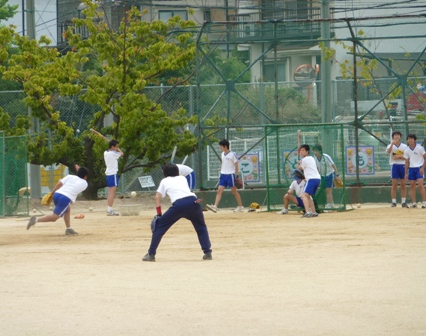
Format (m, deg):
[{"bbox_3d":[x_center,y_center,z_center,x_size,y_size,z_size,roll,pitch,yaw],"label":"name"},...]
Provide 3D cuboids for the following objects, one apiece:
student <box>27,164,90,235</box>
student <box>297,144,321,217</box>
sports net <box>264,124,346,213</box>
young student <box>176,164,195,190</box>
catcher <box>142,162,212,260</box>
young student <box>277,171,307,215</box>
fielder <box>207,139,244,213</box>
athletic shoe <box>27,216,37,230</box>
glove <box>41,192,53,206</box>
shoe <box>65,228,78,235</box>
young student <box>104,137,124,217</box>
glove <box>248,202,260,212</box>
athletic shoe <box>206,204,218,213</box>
[{"bbox_3d":[-2.759,0.563,52.000,0.620,1.250,1.080,-1,1,40],"label":"student"},{"bbox_3d":[2.022,0.277,61.000,0.440,1.530,0.430,-1,1,35],"label":"student"},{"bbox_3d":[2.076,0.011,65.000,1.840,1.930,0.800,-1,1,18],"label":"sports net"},{"bbox_3d":[-0.730,0.472,62.500,0.780,1.100,0.500,-1,1,-12],"label":"young student"},{"bbox_3d":[-0.504,0.614,40.200,0.940,1.350,0.680,-1,1,-14],"label":"catcher"},{"bbox_3d":[1.754,0.524,62.300,0.720,0.950,0.750,-1,1,27],"label":"young student"},{"bbox_3d":[0.277,0.179,64.500,0.720,1.620,0.500,-2,1,-41],"label":"fielder"},{"bbox_3d":[-3.185,0.974,51.300,0.120,0.270,0.100,24,0,-32],"label":"athletic shoe"},{"bbox_3d":[-2.931,0.557,51.500,0.150,0.270,0.200,37,-7,32],"label":"glove"},{"bbox_3d":[-2.533,1.138,52.200,0.260,0.110,0.100,-2,1,-38],"label":"shoe"},{"bbox_3d":[-2.196,0.217,64.600,0.350,1.700,0.430,-2,1,-25],"label":"young student"},{"bbox_3d":[0.903,0.885,64.900,0.260,0.200,0.200,-1,1,6],"label":"glove"},{"bbox_3d":[-0.026,0.902,64.200,0.280,0.120,0.100,38,-8,-20],"label":"athletic shoe"}]

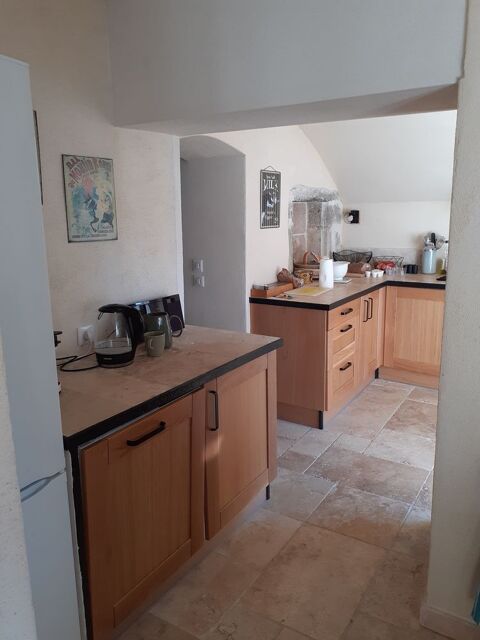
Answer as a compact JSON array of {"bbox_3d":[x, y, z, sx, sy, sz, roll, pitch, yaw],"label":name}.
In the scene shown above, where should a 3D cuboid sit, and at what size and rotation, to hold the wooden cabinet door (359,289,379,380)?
[{"bbox_3d":[1.030,0.131,3.997,0.023,0.699,0.429,7,15,33],"label":"wooden cabinet door"}]

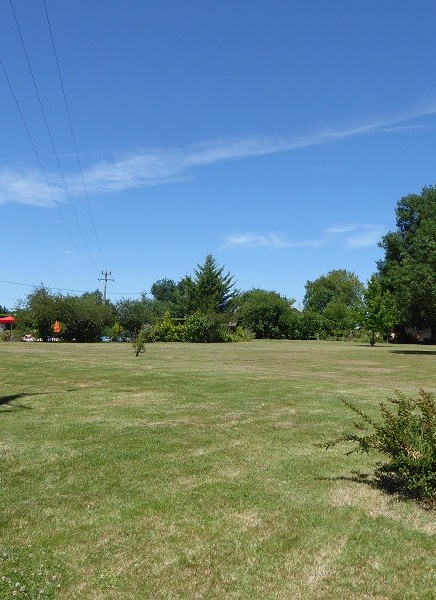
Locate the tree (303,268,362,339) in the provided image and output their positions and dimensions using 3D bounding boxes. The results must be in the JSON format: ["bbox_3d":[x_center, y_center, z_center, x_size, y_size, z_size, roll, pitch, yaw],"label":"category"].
[{"bbox_3d":[20.822,0.811,100.000,11.300,12.980,10.500,0,-3,12],"label":"tree"}]

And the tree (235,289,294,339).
[{"bbox_3d":[7.712,2.363,92.000,10.000,8.540,9.000,1,-3,5],"label":"tree"}]

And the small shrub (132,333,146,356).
[{"bbox_3d":[-4.486,2.470,31.500,0.800,1.480,0.750,1,-3,-8],"label":"small shrub"}]

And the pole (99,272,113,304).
[{"bbox_3d":[-15.819,0.703,78.000,2.100,9.700,0.350,1,-3,-8],"label":"pole"}]

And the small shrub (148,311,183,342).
[{"bbox_3d":[-5.963,3.010,63.000,4.000,3.630,3.400,1,-3,-5],"label":"small shrub"}]

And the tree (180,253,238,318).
[{"bbox_3d":[-1.103,-0.260,72.000,7.000,11.290,6.800,1,-3,-1],"label":"tree"}]

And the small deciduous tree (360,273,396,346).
[{"bbox_3d":[19.145,1.208,67.000,4.400,8.580,4.300,0,-3,16],"label":"small deciduous tree"}]

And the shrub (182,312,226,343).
[{"bbox_3d":[-1.533,3.140,63.000,5.000,3.440,4.200,1,-3,-1],"label":"shrub"}]

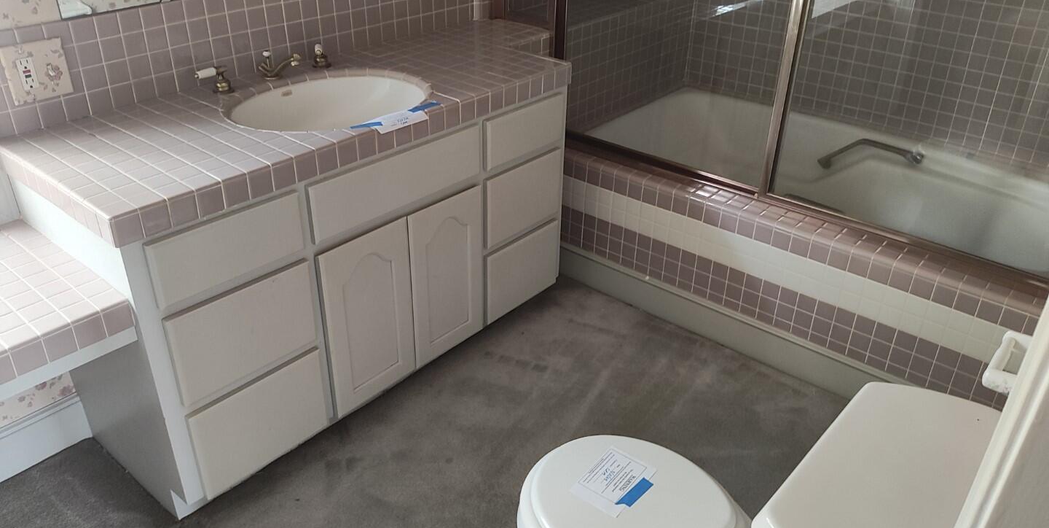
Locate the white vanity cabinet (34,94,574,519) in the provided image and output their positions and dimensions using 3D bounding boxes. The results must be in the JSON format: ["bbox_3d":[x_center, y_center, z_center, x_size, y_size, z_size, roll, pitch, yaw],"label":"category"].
[{"bbox_3d":[-0.529,-0.042,2.203,0.582,0.789,1.381,24,37,33],"label":"white vanity cabinet"}]

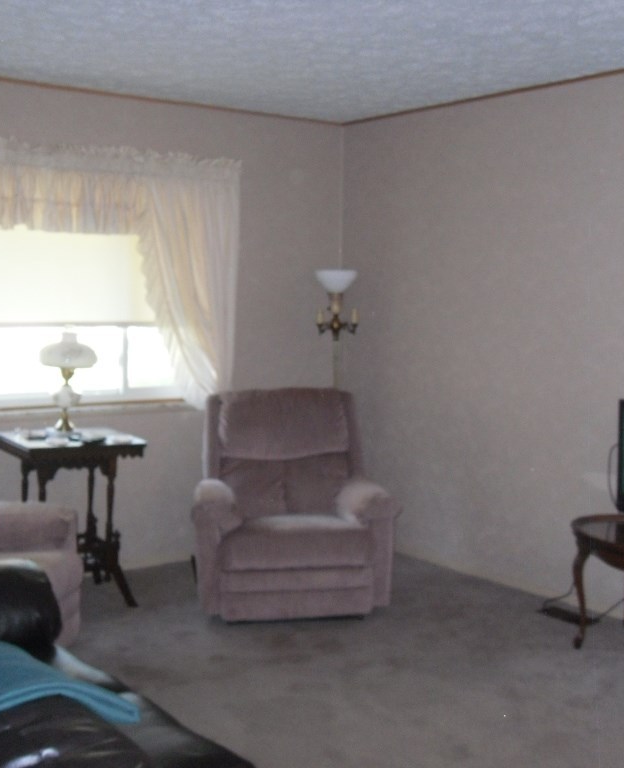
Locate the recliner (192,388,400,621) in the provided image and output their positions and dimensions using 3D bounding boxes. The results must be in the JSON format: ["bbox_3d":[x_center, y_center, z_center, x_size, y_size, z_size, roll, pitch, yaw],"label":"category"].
[{"bbox_3d":[-0.123,0.546,4.925,0.890,0.965,0.920,0,5,-9],"label":"recliner"}]

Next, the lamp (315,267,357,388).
[{"bbox_3d":[0.129,0.156,5.852,0.260,1.584,0.260,1,5,1],"label":"lamp"}]

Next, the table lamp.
[{"bbox_3d":[-1.168,-0.014,4.948,0.271,0.511,0.271,-3,6,-37],"label":"table lamp"}]

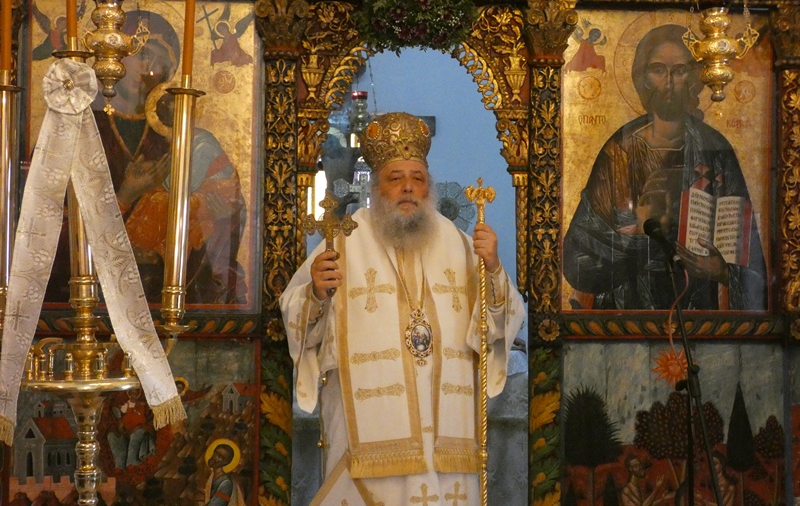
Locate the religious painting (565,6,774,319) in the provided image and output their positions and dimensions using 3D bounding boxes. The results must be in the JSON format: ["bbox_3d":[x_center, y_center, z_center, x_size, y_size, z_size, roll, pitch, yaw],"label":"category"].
[{"bbox_3d":[0.855,-0.290,3.560,0.675,0.975,0.040,0,-5,-2],"label":"religious painting"}]

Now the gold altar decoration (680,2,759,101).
[{"bbox_3d":[0.904,-0.568,3.140,0.210,0.275,0.200,-1,-6,11],"label":"gold altar decoration"}]

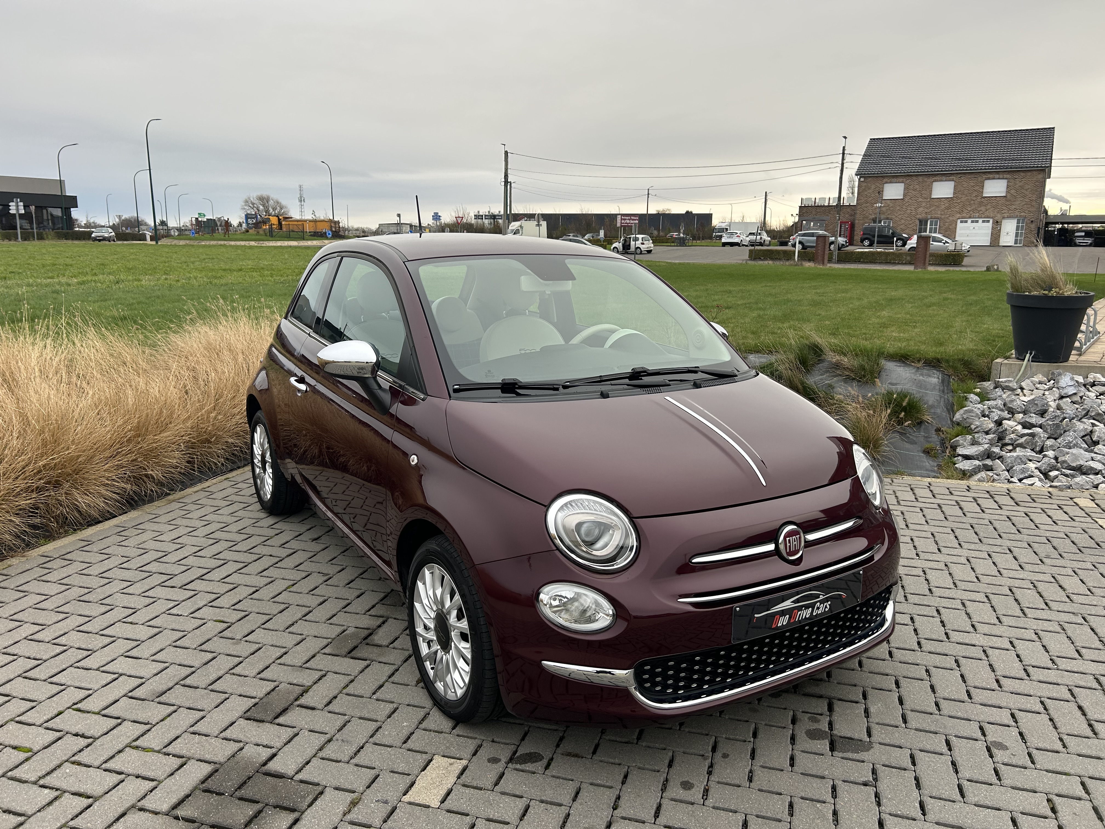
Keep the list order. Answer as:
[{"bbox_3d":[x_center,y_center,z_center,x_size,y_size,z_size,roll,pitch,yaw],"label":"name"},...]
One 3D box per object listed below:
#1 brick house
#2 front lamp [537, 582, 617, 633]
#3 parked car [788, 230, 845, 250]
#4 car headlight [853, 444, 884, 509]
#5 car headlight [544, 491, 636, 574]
[{"bbox_3d":[32.817,-19.788,73.438,19.020,9.420,9.920,7,14,29],"label":"brick house"},{"bbox_3d":[0.062,0.506,2.191,0.195,0.140,0.085,1,12,0],"label":"front lamp"},{"bbox_3d":[21.050,-13.715,65.600,4.200,1.510,1.790,8,14,32],"label":"parked car"},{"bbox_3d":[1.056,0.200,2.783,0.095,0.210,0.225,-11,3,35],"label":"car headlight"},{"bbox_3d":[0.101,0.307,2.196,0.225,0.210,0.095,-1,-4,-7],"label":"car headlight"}]

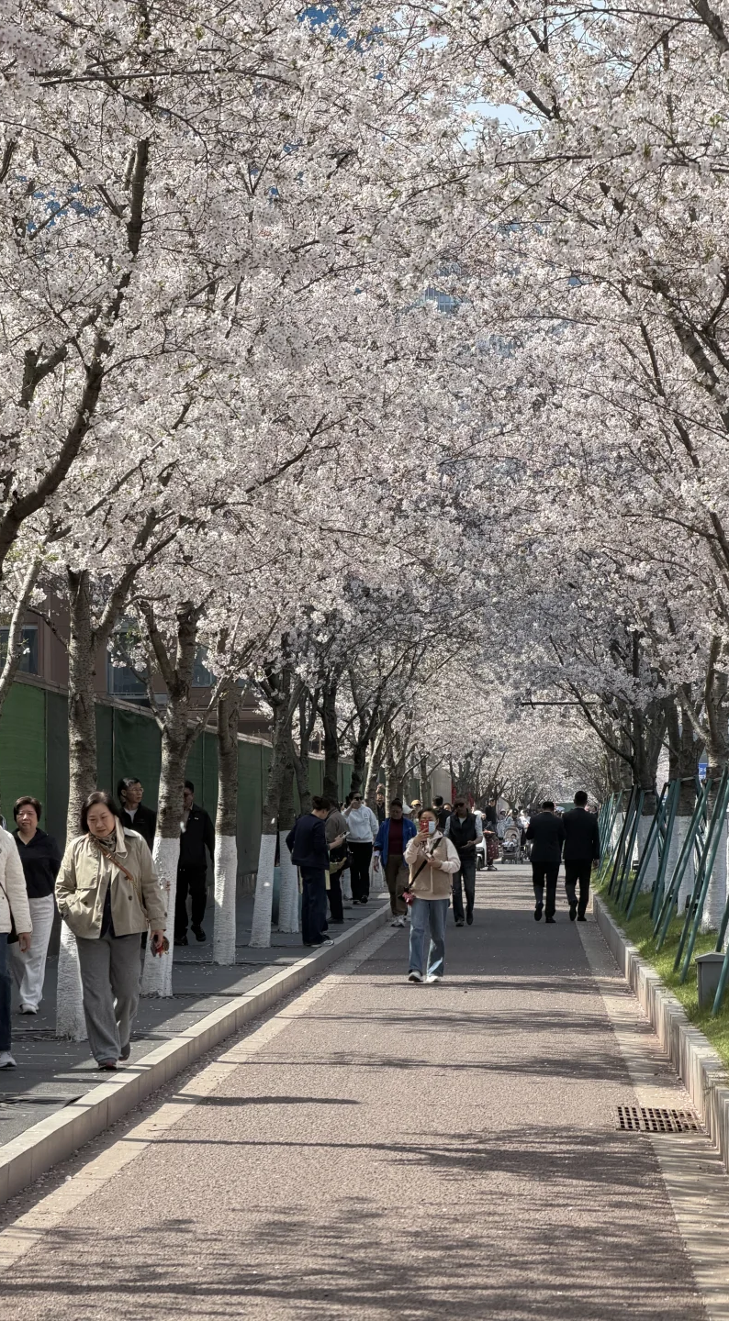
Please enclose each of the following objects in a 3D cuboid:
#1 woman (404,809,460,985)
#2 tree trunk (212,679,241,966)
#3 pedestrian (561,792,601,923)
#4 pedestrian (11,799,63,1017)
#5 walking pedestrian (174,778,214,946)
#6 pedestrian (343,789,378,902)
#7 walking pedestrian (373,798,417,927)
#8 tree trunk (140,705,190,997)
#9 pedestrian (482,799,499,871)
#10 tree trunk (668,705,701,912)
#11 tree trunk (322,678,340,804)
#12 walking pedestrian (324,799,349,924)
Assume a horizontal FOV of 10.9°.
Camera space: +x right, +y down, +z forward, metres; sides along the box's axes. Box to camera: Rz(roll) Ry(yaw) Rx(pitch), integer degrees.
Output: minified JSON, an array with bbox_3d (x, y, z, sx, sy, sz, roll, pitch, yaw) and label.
[{"bbox_3d":[0.621,2.177,35.300,0.510,1.604,0.450,0,-2,2],"label":"woman"},{"bbox_3d":[-1.249,1.469,34.600,0.260,2.611,0.240,0,-2,3],"label":"tree trunk"},{"bbox_3d":[2.982,2.683,52.500,0.530,1.803,0.480,0,-2,3],"label":"pedestrian"},{"bbox_3d":[-2.361,1.724,26.900,0.470,1.535,0.420,0,-2,3],"label":"pedestrian"},{"bbox_3d":[-1.833,2.119,40.233,0.520,1.720,0.440,0,-2,7],"label":"walking pedestrian"},{"bbox_3d":[-0.047,2.818,57.632,0.520,1.670,0.420,0,-2,-5],"label":"pedestrian"},{"bbox_3d":[0.404,2.675,50.600,0.580,1.697,0.480,0,-2,0],"label":"walking pedestrian"},{"bbox_3d":[-1.514,1.447,29.000,0.350,2.227,0.280,0,-2,3],"label":"tree trunk"},{"bbox_3d":[3.052,4.209,92.500,0.460,1.789,0.450,1,-3,-30],"label":"pedestrian"},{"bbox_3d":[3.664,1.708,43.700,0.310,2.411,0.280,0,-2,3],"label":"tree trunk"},{"bbox_3d":[-0.468,1.845,53.300,0.260,3.272,0.240,0,-2,3],"label":"tree trunk"},{"bbox_3d":[-0.361,2.551,48.500,0.420,1.574,0.400,-1,-3,29],"label":"walking pedestrian"}]

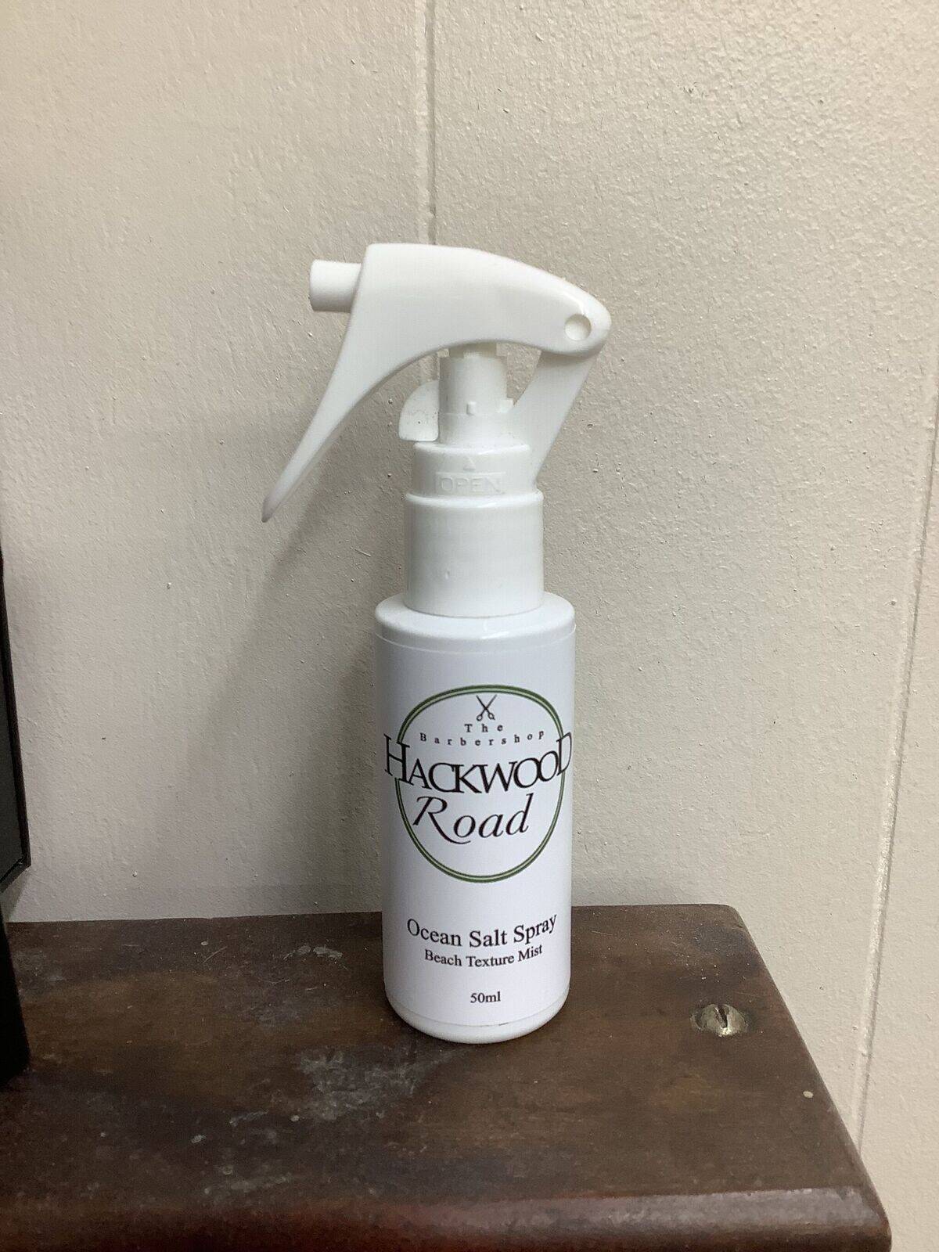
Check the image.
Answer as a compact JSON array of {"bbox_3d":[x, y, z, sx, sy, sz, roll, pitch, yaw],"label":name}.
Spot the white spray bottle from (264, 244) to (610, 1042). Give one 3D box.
[{"bbox_3d":[-0.006,0.004,0.198,0.058,0.136,0.035,1,14,4],"label":"white spray bottle"}]

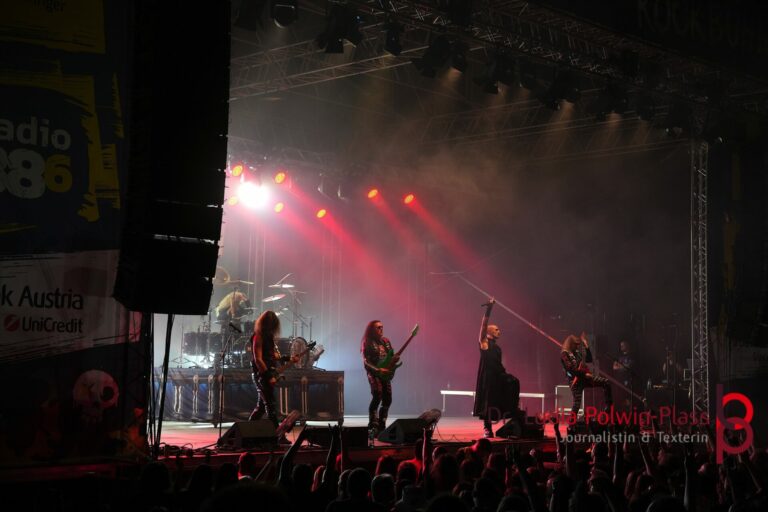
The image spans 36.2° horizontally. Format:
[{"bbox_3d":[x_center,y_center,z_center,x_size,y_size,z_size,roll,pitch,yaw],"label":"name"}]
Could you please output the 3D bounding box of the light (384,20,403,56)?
[{"bbox_3d":[0.142,-3.244,17.500,0.290,0.500,0.330,5,-5,-41],"label":"light"}]

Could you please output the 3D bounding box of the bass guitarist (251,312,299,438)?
[{"bbox_3d":[-1.526,1.667,16.500,0.620,1.760,0.620,-2,-5,38],"label":"bass guitarist"}]

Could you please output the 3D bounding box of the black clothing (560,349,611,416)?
[{"bbox_3d":[3.504,2.189,20.300,0.780,1.250,0.580,-1,-5,30],"label":"black clothing"}]

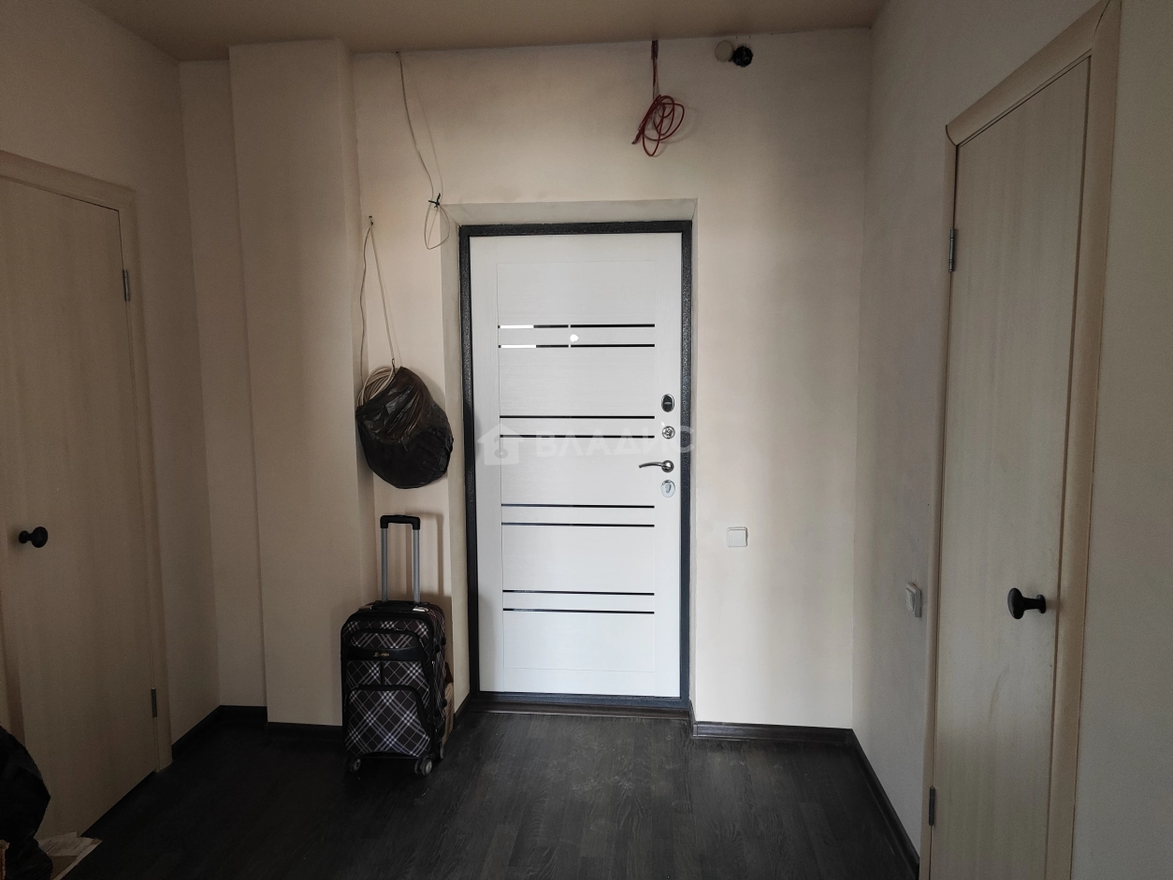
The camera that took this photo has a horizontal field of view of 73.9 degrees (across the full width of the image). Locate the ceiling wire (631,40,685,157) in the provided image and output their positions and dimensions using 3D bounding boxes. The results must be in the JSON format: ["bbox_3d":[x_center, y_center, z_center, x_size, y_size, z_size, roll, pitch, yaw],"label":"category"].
[{"bbox_3d":[0.260,-1.245,2.835,0.200,0.420,0.130,0,6,5],"label":"ceiling wire"}]

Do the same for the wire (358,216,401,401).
[{"bbox_3d":[-0.801,-0.509,3.007,0.165,0.715,0.130,0,6,5],"label":"wire"}]

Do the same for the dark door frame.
[{"bbox_3d":[-0.037,0.137,3.294,0.946,2.040,0.100,0,6,5],"label":"dark door frame"}]

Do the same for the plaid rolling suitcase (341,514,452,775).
[{"bbox_3d":[-0.699,0.758,2.894,0.340,0.950,0.240,0,6,5],"label":"plaid rolling suitcase"}]

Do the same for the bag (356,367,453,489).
[{"bbox_3d":[-0.700,-0.045,2.990,0.380,0.465,0.240,0,6,5],"label":"bag"}]

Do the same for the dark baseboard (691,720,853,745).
[{"bbox_3d":[0.738,1.170,3.102,0.625,0.063,0.020,0,6,5],"label":"dark baseboard"}]

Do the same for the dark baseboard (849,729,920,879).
[{"bbox_3d":[1.002,1.210,2.687,0.020,0.063,0.800,0,6,5],"label":"dark baseboard"}]

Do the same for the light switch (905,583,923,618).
[{"bbox_3d":[0.966,0.468,2.300,0.020,0.080,0.080,0,6,5],"label":"light switch"}]

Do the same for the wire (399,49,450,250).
[{"bbox_3d":[-0.611,-1.102,2.937,0.195,0.735,0.120,0,6,5],"label":"wire"}]

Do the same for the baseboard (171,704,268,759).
[{"bbox_3d":[-1.445,1.185,3.156,0.275,0.064,0.340,0,6,5],"label":"baseboard"}]

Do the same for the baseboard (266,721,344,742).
[{"bbox_3d":[-1.100,1.183,3.141,0.395,0.063,0.020,0,6,5],"label":"baseboard"}]

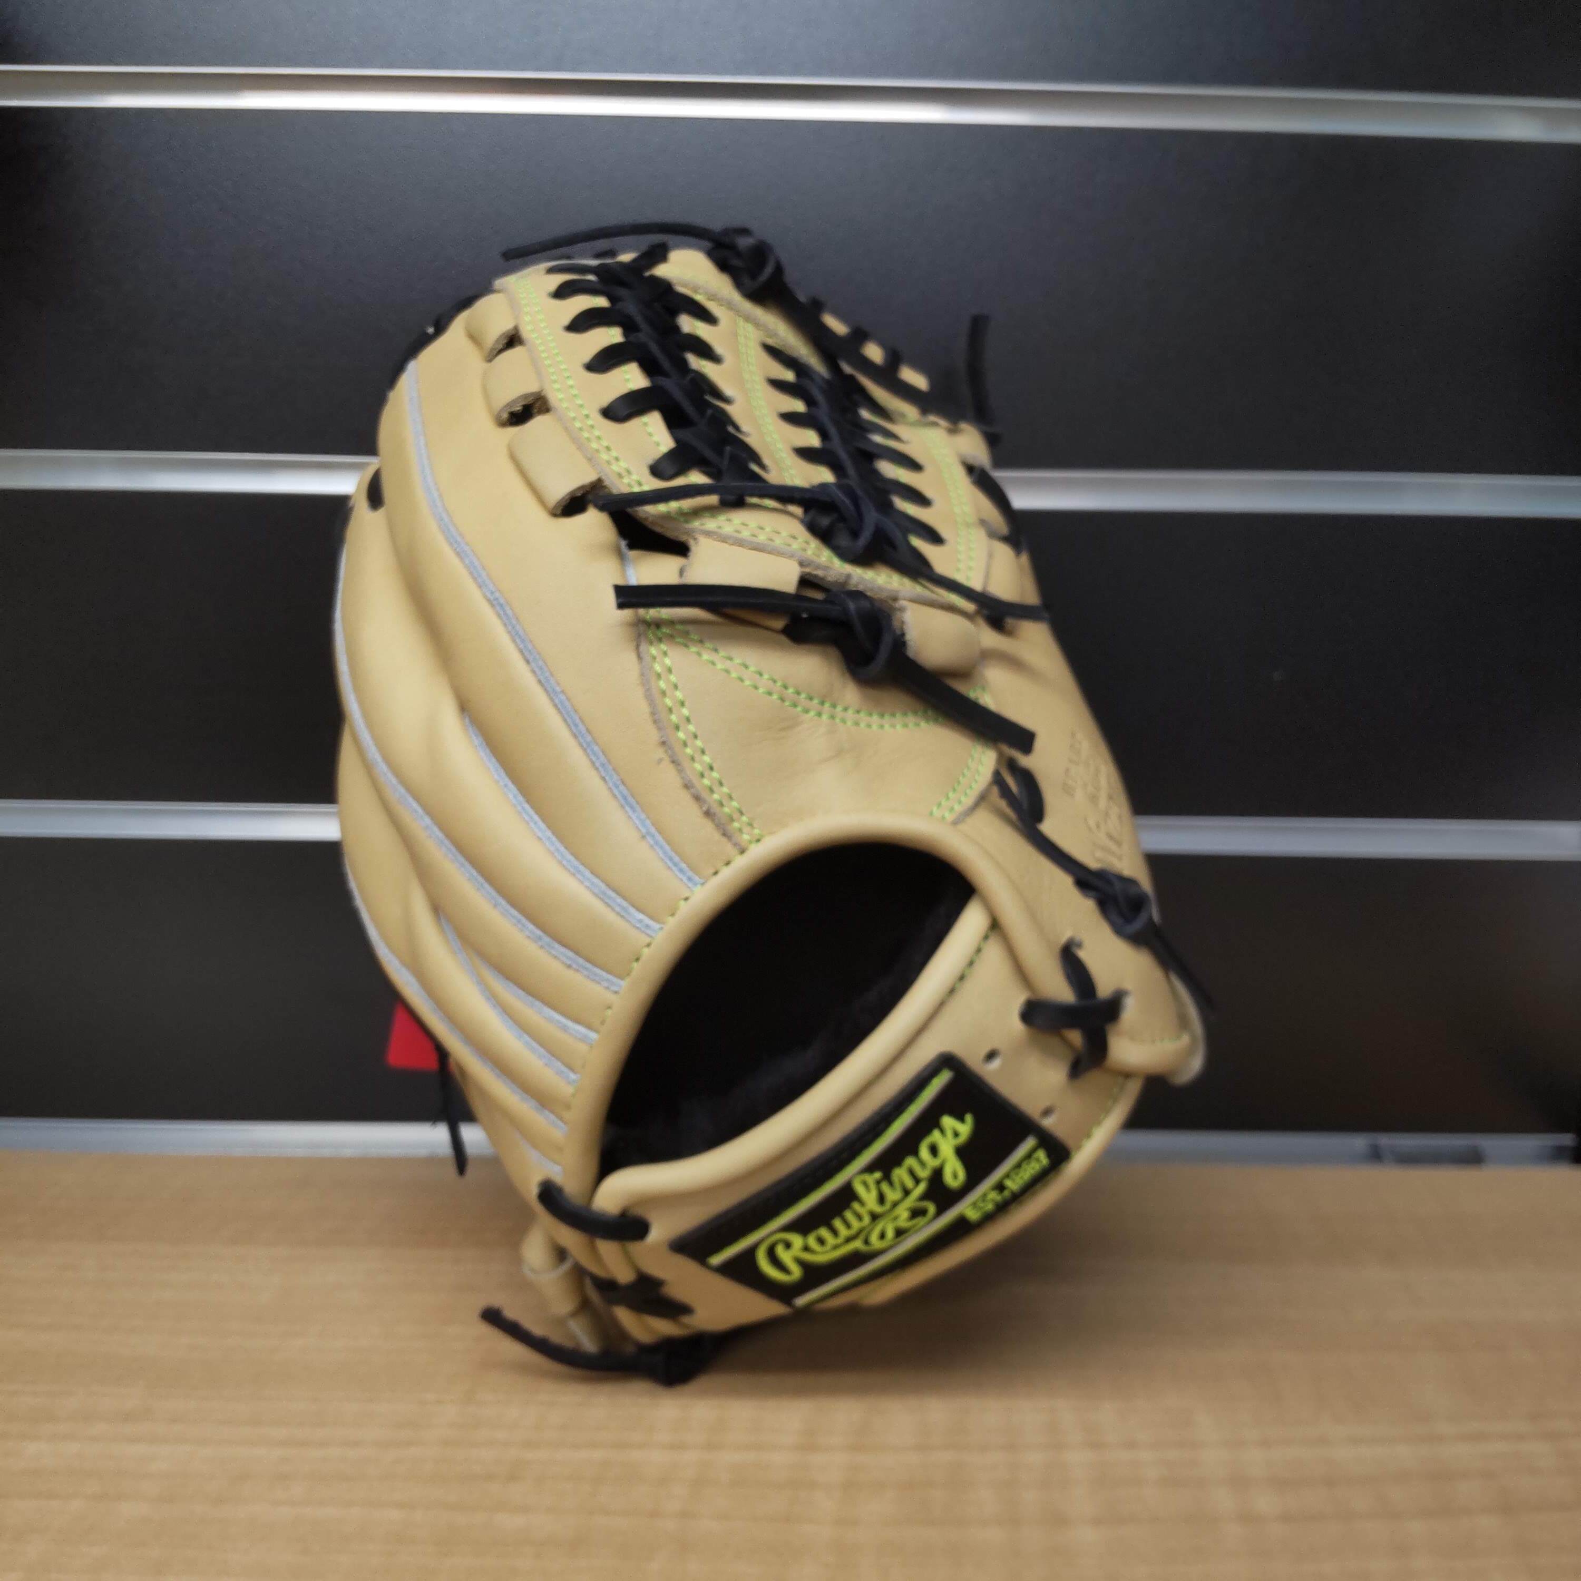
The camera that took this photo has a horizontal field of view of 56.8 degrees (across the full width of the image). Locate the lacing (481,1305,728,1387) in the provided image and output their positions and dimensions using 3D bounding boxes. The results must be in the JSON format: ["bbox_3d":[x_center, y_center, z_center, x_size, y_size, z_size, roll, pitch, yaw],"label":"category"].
[{"bbox_3d":[-0.043,0.129,0.344,0.056,0.015,0.018,4,12,13],"label":"lacing"}]

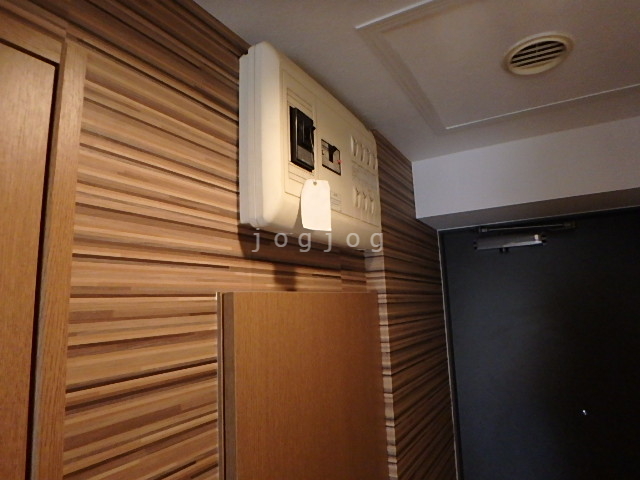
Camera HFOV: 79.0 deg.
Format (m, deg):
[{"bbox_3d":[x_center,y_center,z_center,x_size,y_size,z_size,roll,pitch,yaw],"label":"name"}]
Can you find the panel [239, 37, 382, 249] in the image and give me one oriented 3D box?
[{"bbox_3d":[0.013,-0.156,0.841,0.088,0.320,0.440,-7,-10,31],"label":"panel"}]

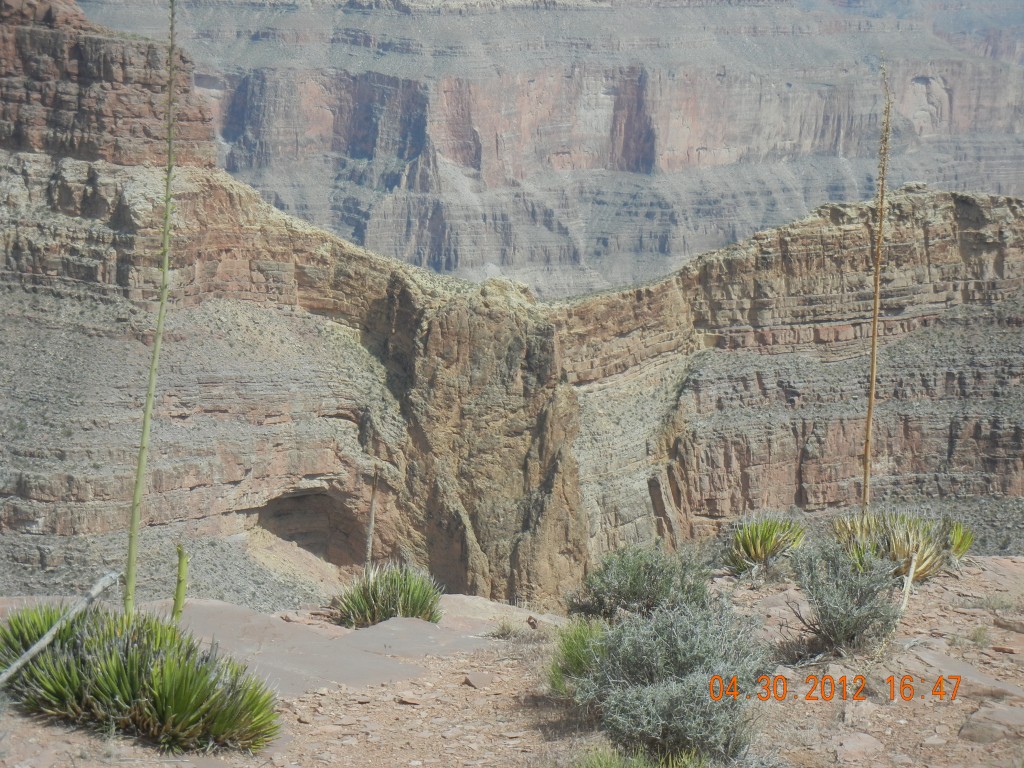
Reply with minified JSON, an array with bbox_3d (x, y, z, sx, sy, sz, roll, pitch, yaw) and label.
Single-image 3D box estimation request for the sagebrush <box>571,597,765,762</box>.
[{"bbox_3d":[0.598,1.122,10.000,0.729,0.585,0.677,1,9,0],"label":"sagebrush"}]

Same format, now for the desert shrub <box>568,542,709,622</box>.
[{"bbox_3d":[0.596,0.930,12.400,0.640,0.375,0.560,1,9,0],"label":"desert shrub"}]

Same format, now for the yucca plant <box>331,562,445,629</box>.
[{"bbox_3d":[-0.577,0.980,12.200,0.494,0.291,0.433,1,9,0],"label":"yucca plant"}]

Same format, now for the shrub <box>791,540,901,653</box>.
[{"bbox_3d":[1.469,0.936,11.600,0.470,0.469,0.426,1,9,0],"label":"shrub"}]

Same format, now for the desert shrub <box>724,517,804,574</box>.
[{"bbox_3d":[1.295,0.828,13.500,0.398,0.288,0.369,1,9,0],"label":"desert shrub"}]

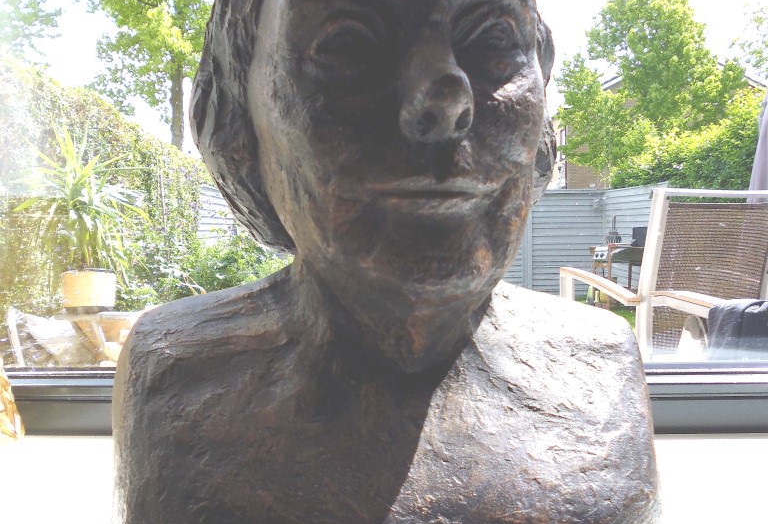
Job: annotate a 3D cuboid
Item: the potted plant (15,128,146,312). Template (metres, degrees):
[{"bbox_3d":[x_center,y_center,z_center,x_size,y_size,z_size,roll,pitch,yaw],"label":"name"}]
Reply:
[{"bbox_3d":[-1.195,-0.162,2.796,0.500,0.720,0.500,0,3,0],"label":"potted plant"}]

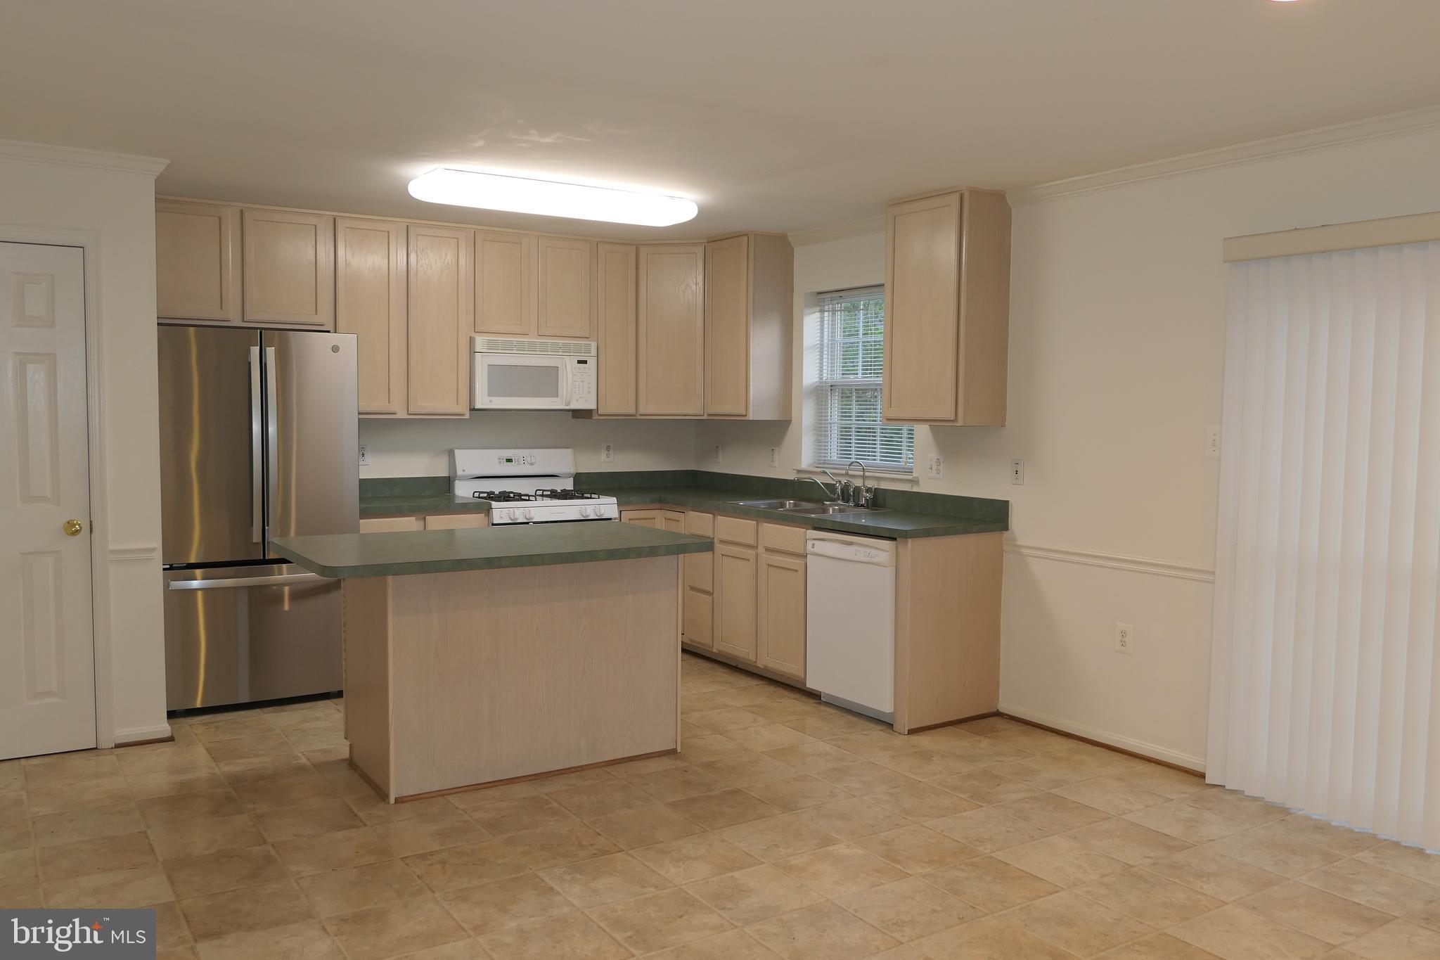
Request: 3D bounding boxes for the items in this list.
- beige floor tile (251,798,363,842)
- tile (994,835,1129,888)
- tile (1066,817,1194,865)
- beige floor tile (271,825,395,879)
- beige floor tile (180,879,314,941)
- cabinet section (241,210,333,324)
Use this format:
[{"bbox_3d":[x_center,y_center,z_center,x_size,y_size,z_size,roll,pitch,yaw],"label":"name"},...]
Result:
[{"bbox_3d":[-1.417,1.173,3.858,0.320,0.010,0.320,-2,4,-33],"label":"beige floor tile"},{"bbox_3d":[1.084,1.218,3.567,0.317,0.010,0.314,-2,4,-33],"label":"tile"},{"bbox_3d":[1.333,1.188,3.678,0.308,0.010,0.308,-2,4,-33],"label":"tile"},{"bbox_3d":[-1.224,1.176,3.535,0.305,0.010,0.305,-1,4,-33],"label":"beige floor tile"},{"bbox_3d":[-1.307,1.199,3.095,0.308,0.010,0.308,-2,4,-33],"label":"beige floor tile"},{"bbox_3d":[-2.280,-1.076,5.825,0.460,0.595,0.322,-2,4,-33],"label":"cabinet section"}]

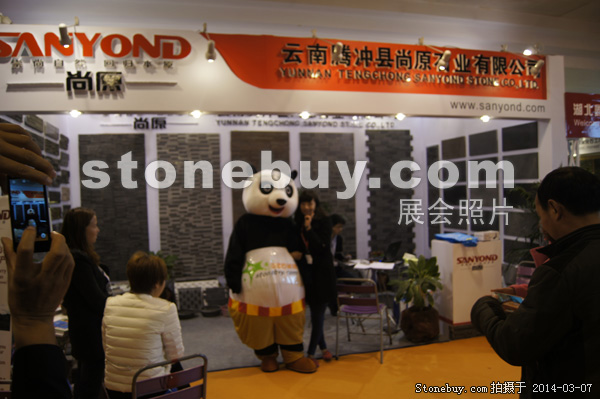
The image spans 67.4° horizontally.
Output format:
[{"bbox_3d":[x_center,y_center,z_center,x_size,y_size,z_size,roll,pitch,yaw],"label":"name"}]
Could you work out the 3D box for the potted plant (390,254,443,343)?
[{"bbox_3d":[1.276,1.060,4.906,0.550,0.890,0.530,-2,2,-15],"label":"potted plant"}]

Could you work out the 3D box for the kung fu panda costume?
[{"bbox_3d":[-0.307,0.630,4.185,0.780,1.870,0.700,-2,0,-17],"label":"kung fu panda costume"}]

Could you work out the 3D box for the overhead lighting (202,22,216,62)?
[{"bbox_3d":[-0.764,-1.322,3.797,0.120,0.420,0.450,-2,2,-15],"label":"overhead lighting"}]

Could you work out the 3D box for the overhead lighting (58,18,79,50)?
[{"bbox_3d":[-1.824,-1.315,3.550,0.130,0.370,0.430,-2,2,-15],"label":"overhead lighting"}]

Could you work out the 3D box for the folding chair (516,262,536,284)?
[{"bbox_3d":[2.369,1.091,4.661,0.550,0.790,0.460,-3,2,-38],"label":"folding chair"}]

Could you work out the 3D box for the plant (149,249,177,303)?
[{"bbox_3d":[-1.885,1.136,6.257,0.450,0.853,0.450,-2,2,-15],"label":"plant"}]

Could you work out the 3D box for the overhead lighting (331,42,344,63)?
[{"bbox_3d":[0.323,-1.258,3.846,0.100,0.160,0.130,-2,2,-15],"label":"overhead lighting"}]

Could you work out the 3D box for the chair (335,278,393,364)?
[{"bbox_3d":[0.645,1.142,4.523,0.460,0.790,0.550,-1,2,19],"label":"chair"}]

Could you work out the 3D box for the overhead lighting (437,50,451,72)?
[{"bbox_3d":[1.340,-1.294,4.185,0.100,0.160,0.130,-2,2,-15],"label":"overhead lighting"}]

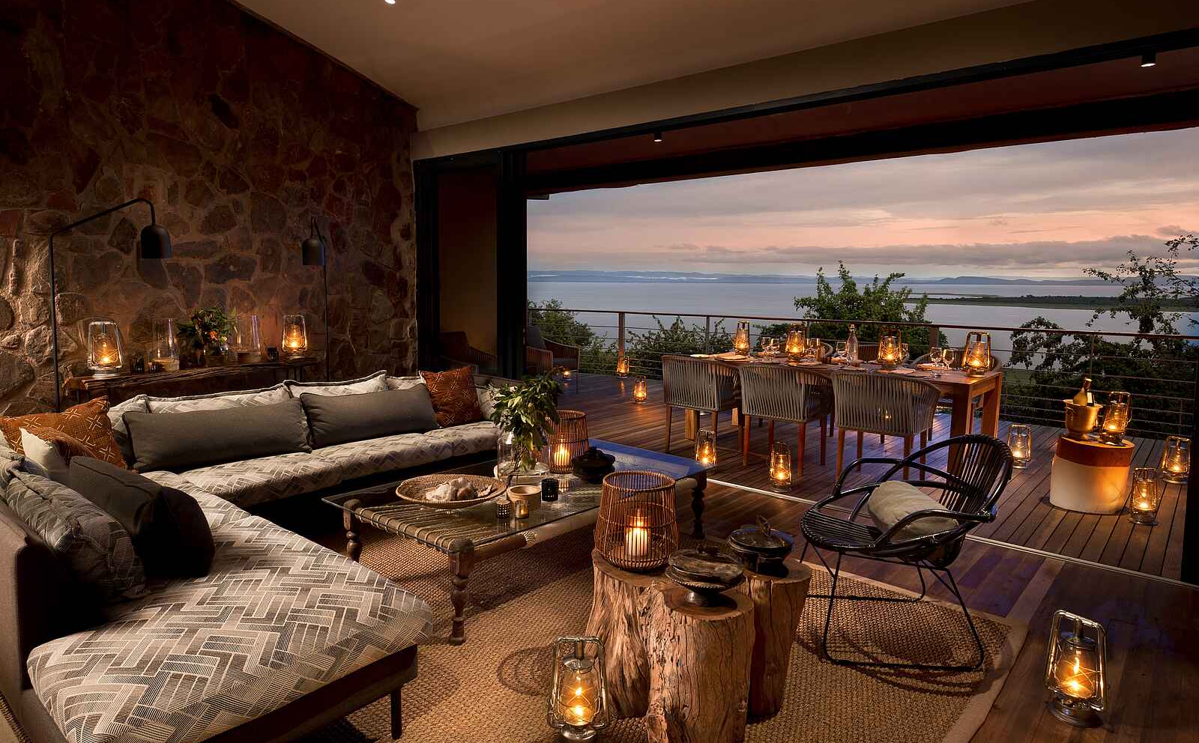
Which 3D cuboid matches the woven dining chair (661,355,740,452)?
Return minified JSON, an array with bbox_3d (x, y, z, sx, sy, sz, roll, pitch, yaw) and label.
[{"bbox_3d":[0.898,0.301,5.878,0.570,0.800,0.560,7,10,41],"label":"woven dining chair"}]

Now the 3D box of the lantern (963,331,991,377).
[{"bbox_3d":[2.962,-0.138,5.475,0.175,0.335,0.140,5,8,28],"label":"lantern"}]

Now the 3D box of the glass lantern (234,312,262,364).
[{"bbox_3d":[-2.668,-0.244,5.303,0.195,0.340,0.195,-3,8,-27],"label":"glass lantern"}]

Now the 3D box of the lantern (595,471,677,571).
[{"bbox_3d":[0.133,0.524,2.491,0.288,0.280,0.288,1,7,3],"label":"lantern"}]

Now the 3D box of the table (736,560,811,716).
[{"bbox_3d":[0.565,0.905,2.420,0.300,0.480,0.300,2,8,14],"label":"table"}]

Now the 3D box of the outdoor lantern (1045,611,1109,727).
[{"bbox_3d":[1.633,1.000,2.387,0.147,0.355,0.188,-7,10,-43],"label":"outdoor lantern"}]

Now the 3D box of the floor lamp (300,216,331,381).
[{"bbox_3d":[-2.299,-0.270,5.815,0.250,1.900,0.620,-1,8,-11],"label":"floor lamp"}]

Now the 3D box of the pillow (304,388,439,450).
[{"bbox_3d":[-1.569,0.289,4.830,0.173,0.386,0.924,-26,-12,40],"label":"pillow"}]

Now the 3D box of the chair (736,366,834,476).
[{"bbox_3d":[1.502,0.359,5.606,0.560,0.795,0.570,7,9,41],"label":"chair"}]

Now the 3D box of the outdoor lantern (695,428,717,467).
[{"bbox_3d":[0.840,0.596,5.497,0.178,0.340,0.147,6,10,39],"label":"outdoor lantern"}]

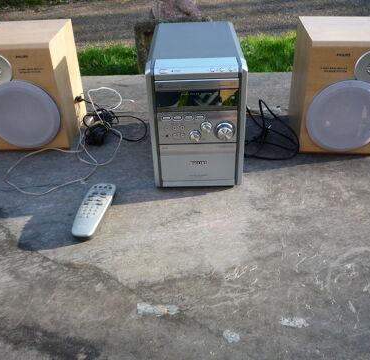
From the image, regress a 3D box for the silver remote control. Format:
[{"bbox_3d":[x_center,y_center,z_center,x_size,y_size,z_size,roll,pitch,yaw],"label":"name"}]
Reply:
[{"bbox_3d":[-0.169,0.059,0.788,0.055,0.021,0.162,2,34,6],"label":"silver remote control"}]

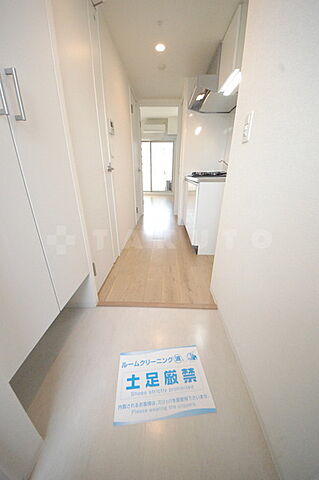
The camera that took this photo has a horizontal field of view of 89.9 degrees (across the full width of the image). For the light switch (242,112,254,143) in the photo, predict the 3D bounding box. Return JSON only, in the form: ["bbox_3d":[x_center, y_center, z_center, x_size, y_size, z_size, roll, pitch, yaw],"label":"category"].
[{"bbox_3d":[0.443,-0.562,0.807,0.012,0.120,0.070,1,23,2],"label":"light switch"}]

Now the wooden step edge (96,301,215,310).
[{"bbox_3d":[-0.022,0.509,1.243,0.930,0.022,0.040,1,23,2],"label":"wooden step edge"}]

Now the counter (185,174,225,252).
[{"bbox_3d":[0.701,-0.436,2.321,0.595,0.855,1.200,1,22,1],"label":"counter"}]

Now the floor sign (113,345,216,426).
[{"bbox_3d":[0.016,0.700,0.806,0.440,0.005,0.288,-2,23,-5],"label":"floor sign"}]

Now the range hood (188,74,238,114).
[{"bbox_3d":[0.706,-1.793,2.001,0.585,0.164,0.614,1,23,2],"label":"range hood"}]

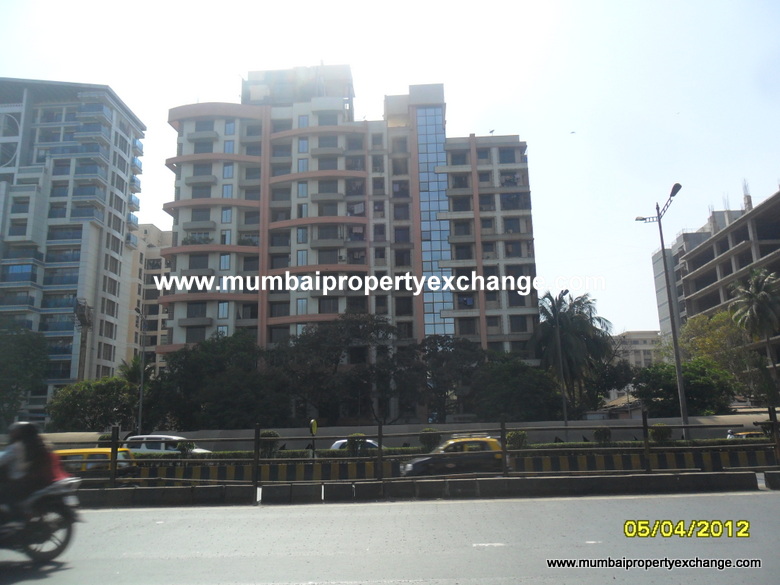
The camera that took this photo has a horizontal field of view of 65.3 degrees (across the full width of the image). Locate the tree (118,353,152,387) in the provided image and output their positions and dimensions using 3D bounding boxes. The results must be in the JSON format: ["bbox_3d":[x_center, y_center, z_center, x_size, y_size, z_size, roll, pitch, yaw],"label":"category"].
[{"bbox_3d":[-21.636,9.667,51.180,3.600,9.100,3.600,-2,-13,2],"label":"tree"}]

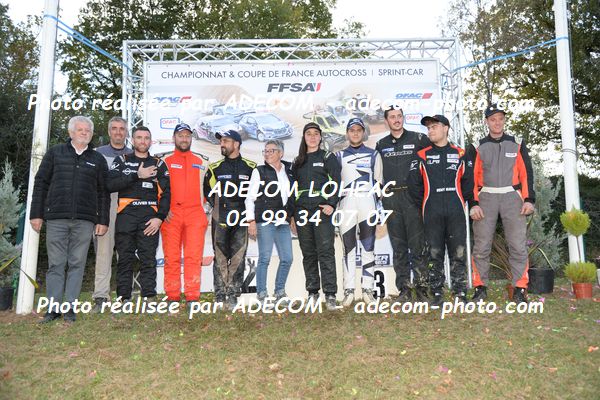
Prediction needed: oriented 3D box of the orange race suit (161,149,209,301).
[{"bbox_3d":[-1.148,0.231,5.300,0.550,1.500,0.360,0,-5,-5],"label":"orange race suit"}]

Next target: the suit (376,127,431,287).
[{"bbox_3d":[1.038,0.113,5.330,0.580,1.620,0.360,-1,-5,6],"label":"suit"}]

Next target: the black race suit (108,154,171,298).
[{"bbox_3d":[-1.574,0.248,5.220,0.620,1.420,0.380,0,-5,-7],"label":"black race suit"}]

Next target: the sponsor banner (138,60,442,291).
[{"bbox_3d":[-0.116,-0.337,6.900,3.830,3.000,0.060,-1,-5,0],"label":"sponsor banner"}]

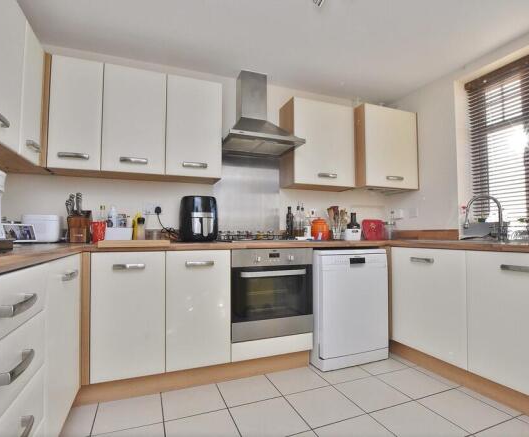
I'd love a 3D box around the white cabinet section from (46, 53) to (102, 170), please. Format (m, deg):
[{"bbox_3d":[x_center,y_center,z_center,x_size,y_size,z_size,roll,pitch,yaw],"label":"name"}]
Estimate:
[{"bbox_3d":[-1.261,-0.669,1.910,0.300,0.720,0.320,1,-3,-19],"label":"white cabinet section"}]

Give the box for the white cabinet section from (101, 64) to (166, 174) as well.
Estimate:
[{"bbox_3d":[-0.934,-0.664,2.020,0.400,0.720,0.320,1,-3,-19],"label":"white cabinet section"}]

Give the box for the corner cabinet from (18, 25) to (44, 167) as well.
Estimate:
[{"bbox_3d":[-1.490,-0.708,1.565,0.309,0.742,0.309,1,-4,-19],"label":"corner cabinet"}]

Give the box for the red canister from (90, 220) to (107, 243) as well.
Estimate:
[{"bbox_3d":[-1.063,0.088,1.758,0.090,0.133,0.090,1,-3,-20],"label":"red canister"}]

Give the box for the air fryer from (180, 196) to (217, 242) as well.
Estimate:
[{"bbox_3d":[-0.491,0.020,2.035,0.247,0.324,0.283,2,-4,-27],"label":"air fryer"}]

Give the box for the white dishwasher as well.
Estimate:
[{"bbox_3d":[0.610,0.702,2.390,0.616,0.870,0.597,1,-4,-19],"label":"white dishwasher"}]

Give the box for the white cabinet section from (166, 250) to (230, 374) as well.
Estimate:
[{"bbox_3d":[-0.494,0.574,1.975,0.400,0.720,0.580,1,-3,-19],"label":"white cabinet section"}]

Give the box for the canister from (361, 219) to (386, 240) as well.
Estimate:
[{"bbox_3d":[1.058,0.111,2.635,0.206,0.211,0.139,1,-4,-12],"label":"canister"}]

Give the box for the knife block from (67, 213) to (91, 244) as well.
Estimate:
[{"bbox_3d":[-1.229,0.072,1.807,0.124,0.201,0.154,1,-4,-22],"label":"knife block"}]

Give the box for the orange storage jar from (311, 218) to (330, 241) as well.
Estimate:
[{"bbox_3d":[0.489,0.093,2.393,0.152,0.195,0.152,0,-3,0],"label":"orange storage jar"}]

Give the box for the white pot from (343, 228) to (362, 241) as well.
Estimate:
[{"bbox_3d":[0.798,0.149,2.466,0.140,0.102,0.140,0,-3,0],"label":"white pot"}]

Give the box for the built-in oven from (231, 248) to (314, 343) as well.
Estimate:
[{"bbox_3d":[-0.016,0.531,2.133,0.595,0.598,0.560,1,-4,-19],"label":"built-in oven"}]

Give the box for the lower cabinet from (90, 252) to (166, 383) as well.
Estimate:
[{"bbox_3d":[-0.873,0.574,1.852,0.400,0.718,0.570,1,-4,-19],"label":"lower cabinet"}]

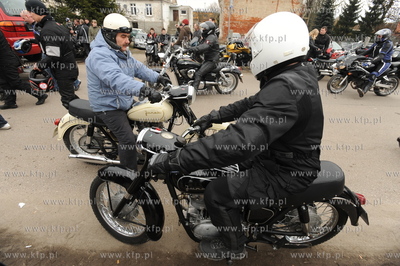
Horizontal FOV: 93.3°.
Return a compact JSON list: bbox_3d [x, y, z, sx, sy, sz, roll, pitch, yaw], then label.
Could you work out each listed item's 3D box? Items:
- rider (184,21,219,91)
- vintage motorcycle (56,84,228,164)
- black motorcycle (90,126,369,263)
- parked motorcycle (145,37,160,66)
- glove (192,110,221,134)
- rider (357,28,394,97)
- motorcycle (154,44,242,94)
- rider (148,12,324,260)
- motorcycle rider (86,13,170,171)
[{"bbox_3d":[0.037,-1.848,4.728,0.900,1.600,0.750,2,30,-1],"label":"rider"},{"bbox_3d":[-0.691,-0.074,2.288,2.140,1.020,0.740,0,30,-4],"label":"vintage motorcycle"},{"bbox_3d":[0.195,0.477,1.422,2.140,1.000,0.740,3,30,0],"label":"black motorcycle"},{"bbox_3d":[-2.080,-3.665,8.333,0.700,1.100,1.800,0,30,-5],"label":"parked motorcycle"},{"bbox_3d":[0.049,-0.072,1.503,0.220,0.120,0.120,-15,22,26],"label":"glove"},{"bbox_3d":[4.661,-1.830,5.075,0.980,1.680,0.750,3,30,0],"label":"rider"},{"bbox_3d":[-0.054,-1.609,4.868,2.400,1.160,0.880,2,30,-1],"label":"motorcycle"},{"bbox_3d":[0.261,0.193,1.280,1.100,1.640,0.780,3,30,1],"label":"rider"},{"bbox_3d":[-0.804,-0.355,2.125,0.920,1.660,0.750,0,30,-4],"label":"motorcycle rider"}]

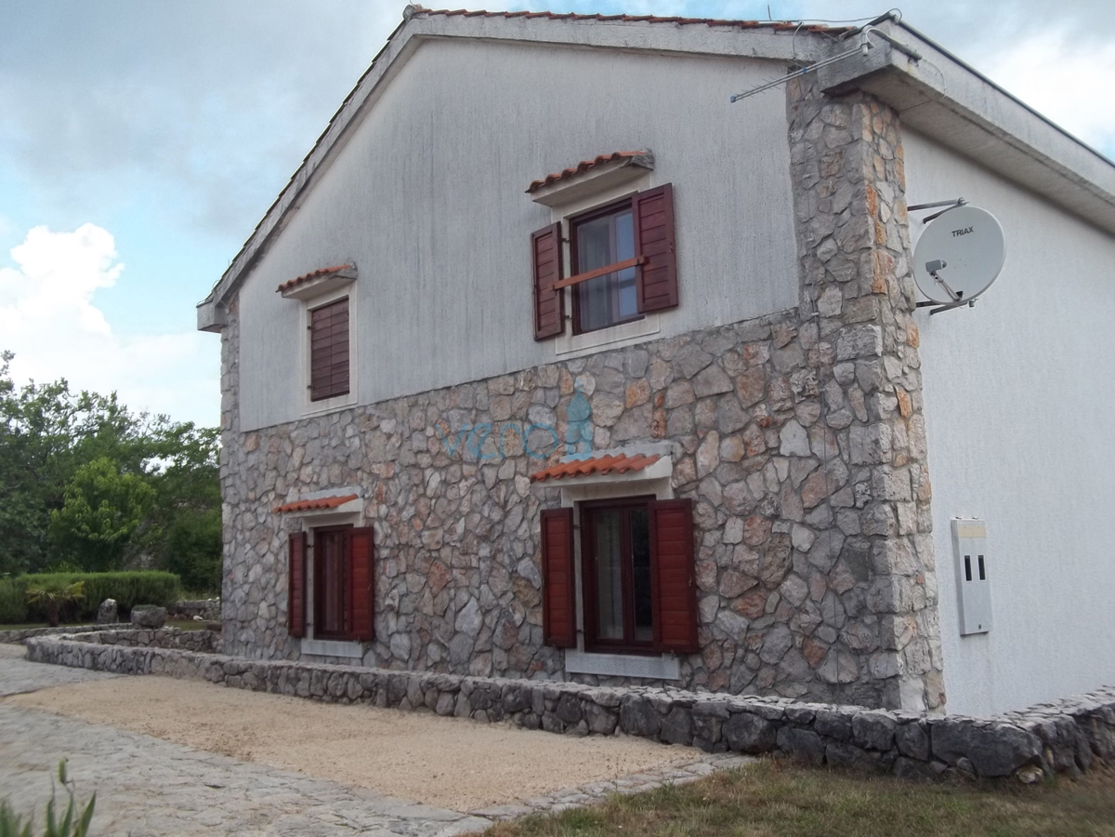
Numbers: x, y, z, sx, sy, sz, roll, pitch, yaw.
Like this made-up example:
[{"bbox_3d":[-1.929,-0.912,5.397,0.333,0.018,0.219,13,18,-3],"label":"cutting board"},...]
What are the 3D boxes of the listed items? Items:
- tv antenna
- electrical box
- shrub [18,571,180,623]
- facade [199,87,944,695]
[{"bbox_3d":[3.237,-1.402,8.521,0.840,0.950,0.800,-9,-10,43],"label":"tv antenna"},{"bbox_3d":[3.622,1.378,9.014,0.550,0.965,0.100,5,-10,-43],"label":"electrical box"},{"bbox_3d":[-10.899,4.252,24.500,3.500,1.150,1.100,-2,-7,0],"label":"shrub"},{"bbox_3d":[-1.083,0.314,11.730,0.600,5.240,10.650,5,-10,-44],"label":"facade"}]

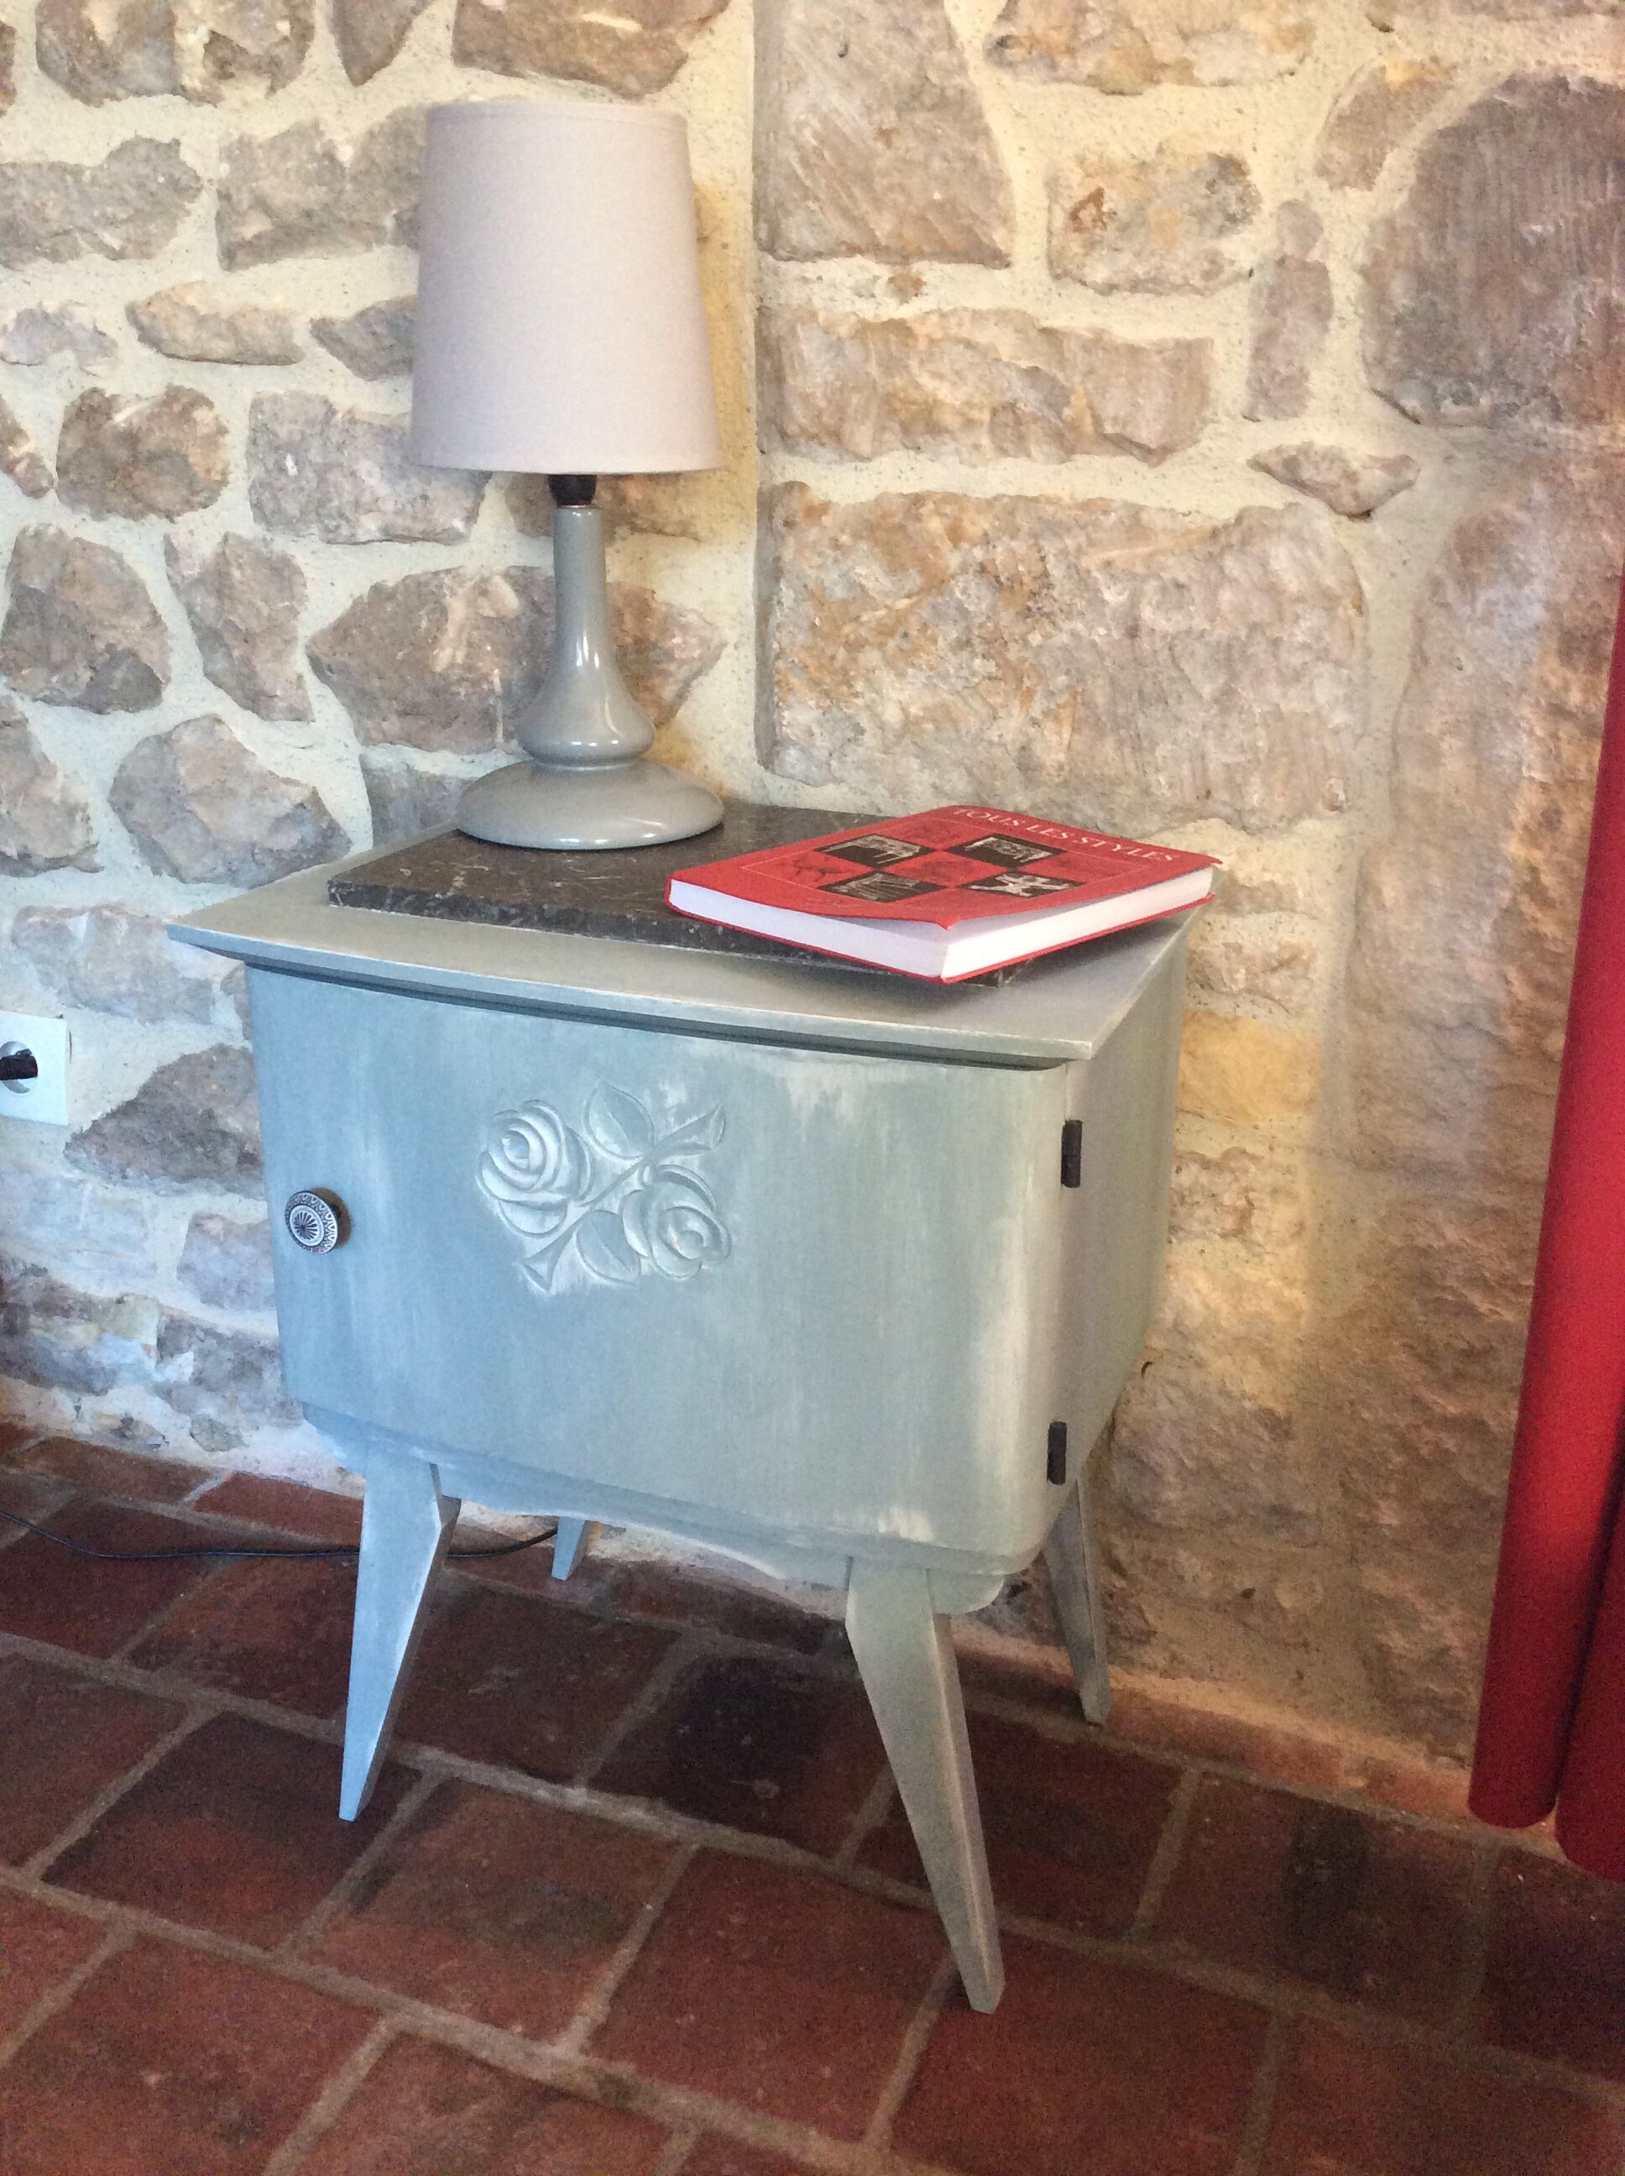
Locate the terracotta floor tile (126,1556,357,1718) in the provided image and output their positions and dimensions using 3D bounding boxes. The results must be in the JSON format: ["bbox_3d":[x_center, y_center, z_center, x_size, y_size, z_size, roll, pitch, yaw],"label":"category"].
[{"bbox_3d":[-0.342,0.365,1.336,0.152,0.018,0.152,8,22,20],"label":"terracotta floor tile"}]

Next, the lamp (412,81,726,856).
[{"bbox_3d":[-0.124,-0.308,1.027,0.159,0.349,0.159,0,21,0],"label":"lamp"}]

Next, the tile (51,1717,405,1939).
[{"bbox_3d":[-0.329,0.432,1.162,0.147,0.018,0.153,8,22,20],"label":"tile"}]

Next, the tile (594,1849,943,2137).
[{"bbox_3d":[-0.018,0.474,1.051,0.145,0.018,0.147,8,22,20],"label":"tile"}]

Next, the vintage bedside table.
[{"bbox_3d":[-0.049,0.152,1.092,0.458,0.555,0.318,8,22,20],"label":"vintage bedside table"}]

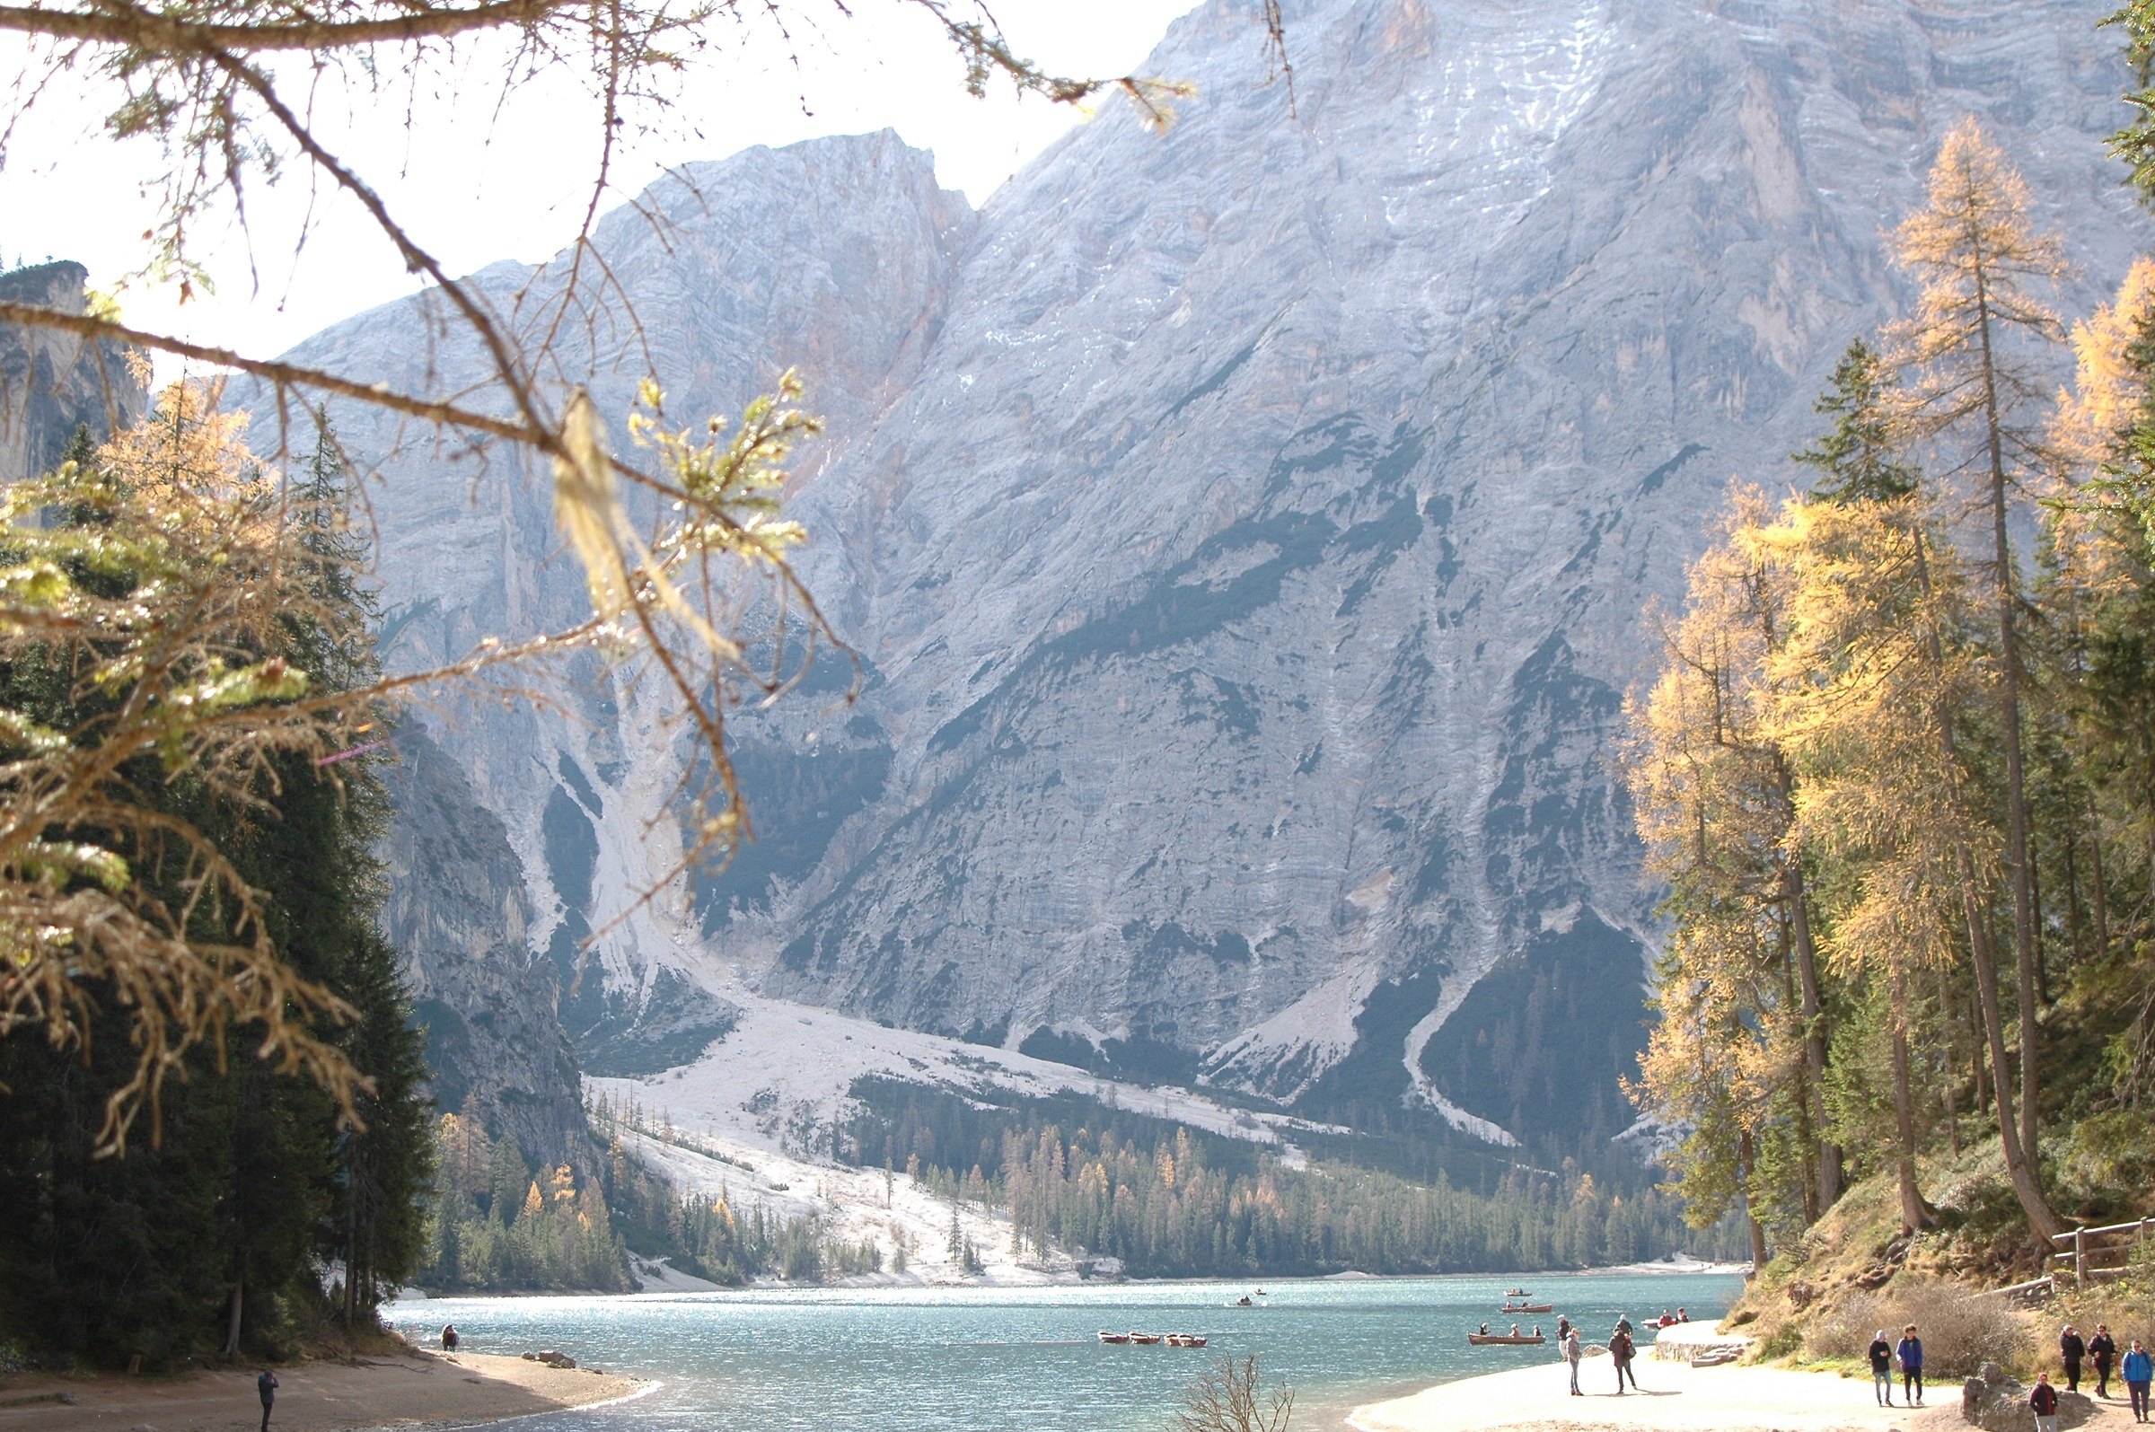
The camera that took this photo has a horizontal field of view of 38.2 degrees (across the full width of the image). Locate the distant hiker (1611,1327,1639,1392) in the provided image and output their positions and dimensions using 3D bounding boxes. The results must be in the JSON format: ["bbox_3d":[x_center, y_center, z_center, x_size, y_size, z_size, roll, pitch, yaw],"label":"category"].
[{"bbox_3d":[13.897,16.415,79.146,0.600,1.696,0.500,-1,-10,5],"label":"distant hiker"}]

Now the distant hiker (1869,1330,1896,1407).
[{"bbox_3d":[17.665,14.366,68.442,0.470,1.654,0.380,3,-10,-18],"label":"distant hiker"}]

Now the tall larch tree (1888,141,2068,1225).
[{"bbox_3d":[25.900,-1.491,87.549,5.400,32.010,5.400,0,-10,0],"label":"tall larch tree"}]

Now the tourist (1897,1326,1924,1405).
[{"bbox_3d":[18.293,14.310,68.453,0.530,1.774,0.380,-1,-10,5],"label":"tourist"}]

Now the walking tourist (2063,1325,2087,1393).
[{"bbox_3d":[24.528,15.865,76.642,0.500,1.646,0.380,0,-10,0],"label":"walking tourist"}]

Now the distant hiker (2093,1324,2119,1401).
[{"bbox_3d":[24.310,15.315,73.648,0.540,1.718,0.440,2,-10,-10],"label":"distant hiker"}]

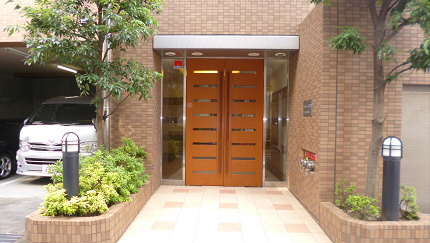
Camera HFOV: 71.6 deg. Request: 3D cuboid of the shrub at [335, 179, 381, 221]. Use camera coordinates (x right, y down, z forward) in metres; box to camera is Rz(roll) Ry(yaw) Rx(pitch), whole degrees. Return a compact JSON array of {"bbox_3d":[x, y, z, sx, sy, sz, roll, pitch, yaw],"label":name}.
[{"bbox_3d":[1.770,0.950,3.680,0.570,0.460,0.430,1,1,2],"label":"shrub"}]

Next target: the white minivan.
[{"bbox_3d":[-3.450,0.350,8.650,1.740,1.980,4.700,1,1,2],"label":"white minivan"}]

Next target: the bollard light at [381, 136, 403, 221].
[{"bbox_3d":[2.110,0.685,3.550,0.235,1.000,0.235,1,1,2],"label":"bollard light"}]

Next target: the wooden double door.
[{"bbox_3d":[0.204,0.029,6.100,1.580,2.590,0.120,1,1,2],"label":"wooden double door"}]

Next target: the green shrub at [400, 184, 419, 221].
[{"bbox_3d":[2.360,0.975,3.600,0.280,0.430,0.280,1,1,2],"label":"green shrub"}]

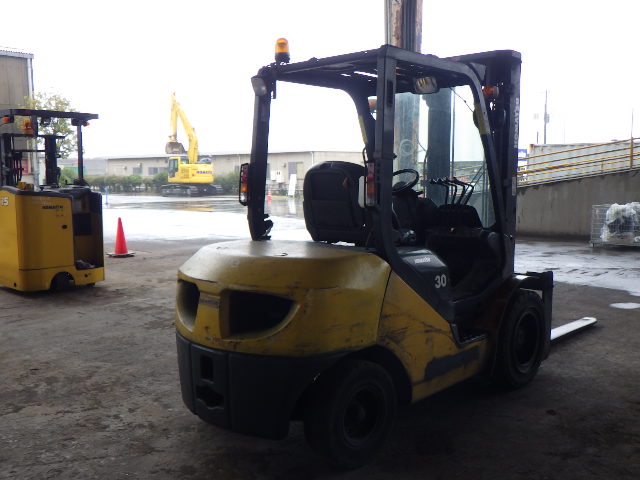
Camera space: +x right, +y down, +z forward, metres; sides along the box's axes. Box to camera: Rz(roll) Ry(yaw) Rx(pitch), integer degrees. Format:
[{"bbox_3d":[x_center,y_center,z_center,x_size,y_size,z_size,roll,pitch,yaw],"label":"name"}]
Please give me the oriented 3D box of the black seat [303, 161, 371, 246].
[{"bbox_3d":[0.256,-0.239,3.963,0.510,0.520,0.570,5,8,43],"label":"black seat"}]

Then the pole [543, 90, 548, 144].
[{"bbox_3d":[24.662,-10.939,69.261,0.350,10.860,0.350,0,6,0],"label":"pole"}]

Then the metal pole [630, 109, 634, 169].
[{"bbox_3d":[7.180,-2.321,14.442,0.080,1.400,0.080,0,6,0],"label":"metal pole"}]

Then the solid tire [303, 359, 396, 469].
[{"bbox_3d":[0.165,0.880,3.275,0.180,0.555,0.555,5,8,43],"label":"solid tire"}]

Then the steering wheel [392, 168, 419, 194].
[{"bbox_3d":[0.523,-0.383,4.232,0.310,0.060,0.310,5,40,43],"label":"steering wheel"}]

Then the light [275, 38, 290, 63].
[{"bbox_3d":[-0.234,-1.182,3.930,0.100,0.165,0.100,0,6,0],"label":"light"}]

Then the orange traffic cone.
[{"bbox_3d":[-3.805,-0.071,12.002,0.370,0.700,0.370,3,6,28],"label":"orange traffic cone"}]

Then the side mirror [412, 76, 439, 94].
[{"bbox_3d":[0.687,-1.007,4.097,0.190,0.125,0.060,3,7,31],"label":"side mirror"}]

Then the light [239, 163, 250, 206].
[{"bbox_3d":[-0.463,-0.349,3.924,0.080,0.250,0.055,5,8,43],"label":"light"}]

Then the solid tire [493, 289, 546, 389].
[{"bbox_3d":[1.368,0.691,4.488,0.220,0.685,0.685,5,8,43],"label":"solid tire"}]

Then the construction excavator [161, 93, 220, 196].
[{"bbox_3d":[-9.944,-7.201,47.330,5.100,7.900,2.900,5,8,44],"label":"construction excavator"}]

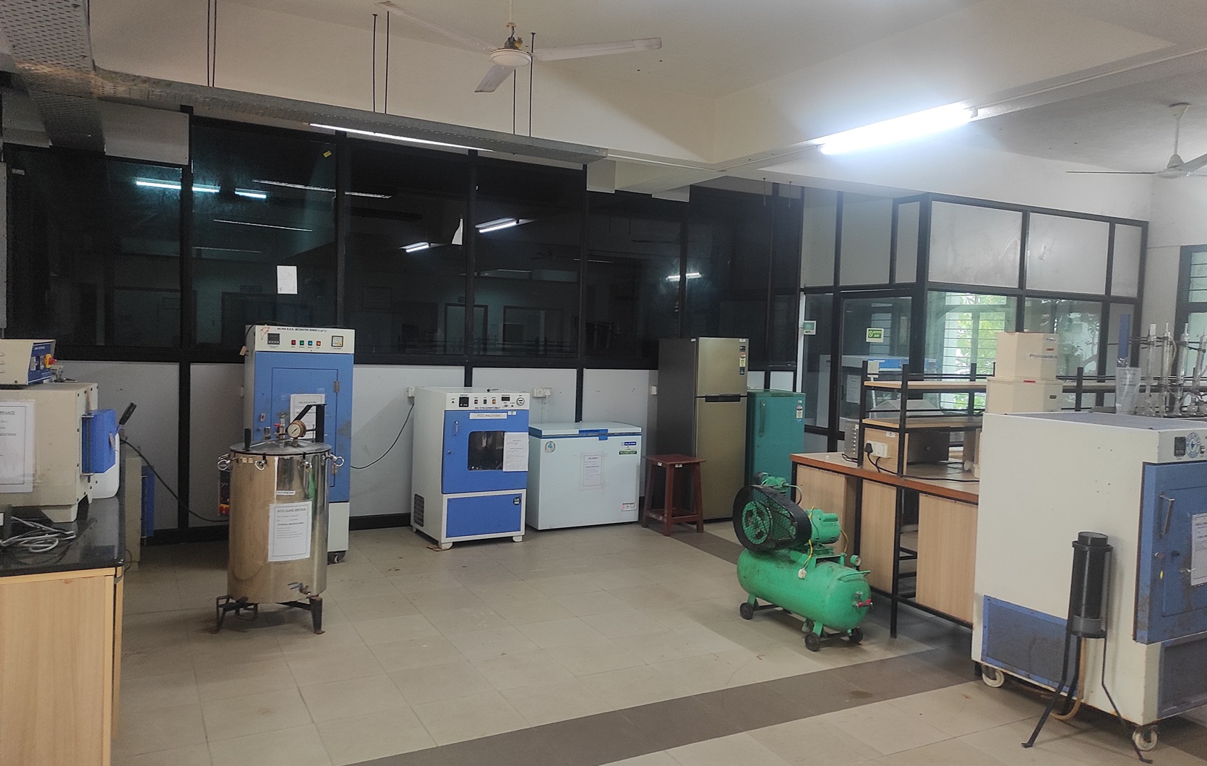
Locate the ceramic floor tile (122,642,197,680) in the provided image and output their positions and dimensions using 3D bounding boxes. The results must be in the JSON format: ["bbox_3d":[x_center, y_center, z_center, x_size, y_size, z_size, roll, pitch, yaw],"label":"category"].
[{"bbox_3d":[-2.189,1.345,4.184,0.400,0.010,0.400,0,3,-28],"label":"ceramic floor tile"}]

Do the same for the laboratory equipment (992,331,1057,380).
[{"bbox_3d":[2.333,-0.145,4.805,0.292,0.244,0.292,0,3,-28],"label":"laboratory equipment"}]

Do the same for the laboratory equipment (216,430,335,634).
[{"bbox_3d":[-1.776,0.768,4.790,0.590,1.100,0.590,0,4,-31],"label":"laboratory equipment"}]

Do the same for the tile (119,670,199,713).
[{"bbox_3d":[-2.002,1.369,3.836,0.400,0.010,0.400,0,4,-28],"label":"tile"}]

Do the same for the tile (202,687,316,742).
[{"bbox_3d":[-1.462,1.396,3.678,0.400,0.010,0.396,0,4,-28],"label":"tile"}]

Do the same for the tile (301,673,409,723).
[{"bbox_3d":[-1.108,1.397,3.863,0.400,0.010,0.400,0,4,-28],"label":"tile"}]

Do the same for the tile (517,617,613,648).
[{"bbox_3d":[-0.230,1.374,4.778,0.400,0.010,0.400,0,3,-28],"label":"tile"}]

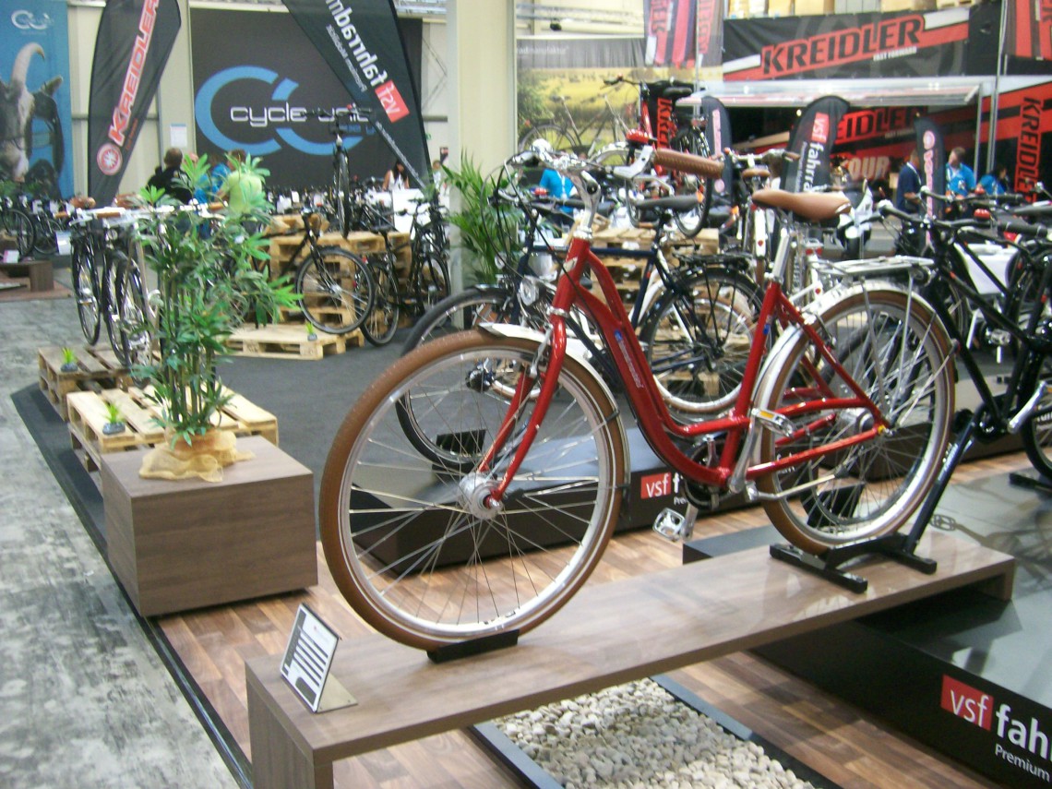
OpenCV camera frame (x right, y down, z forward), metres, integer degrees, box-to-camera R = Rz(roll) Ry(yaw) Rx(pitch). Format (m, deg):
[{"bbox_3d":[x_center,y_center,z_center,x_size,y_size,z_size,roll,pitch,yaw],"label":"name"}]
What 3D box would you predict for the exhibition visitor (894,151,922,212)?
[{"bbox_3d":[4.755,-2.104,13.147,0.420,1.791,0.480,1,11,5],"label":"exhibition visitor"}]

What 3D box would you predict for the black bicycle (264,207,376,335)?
[{"bbox_3d":[-2.124,-1.067,9.239,1.800,1.060,0.600,5,12,24],"label":"black bicycle"}]

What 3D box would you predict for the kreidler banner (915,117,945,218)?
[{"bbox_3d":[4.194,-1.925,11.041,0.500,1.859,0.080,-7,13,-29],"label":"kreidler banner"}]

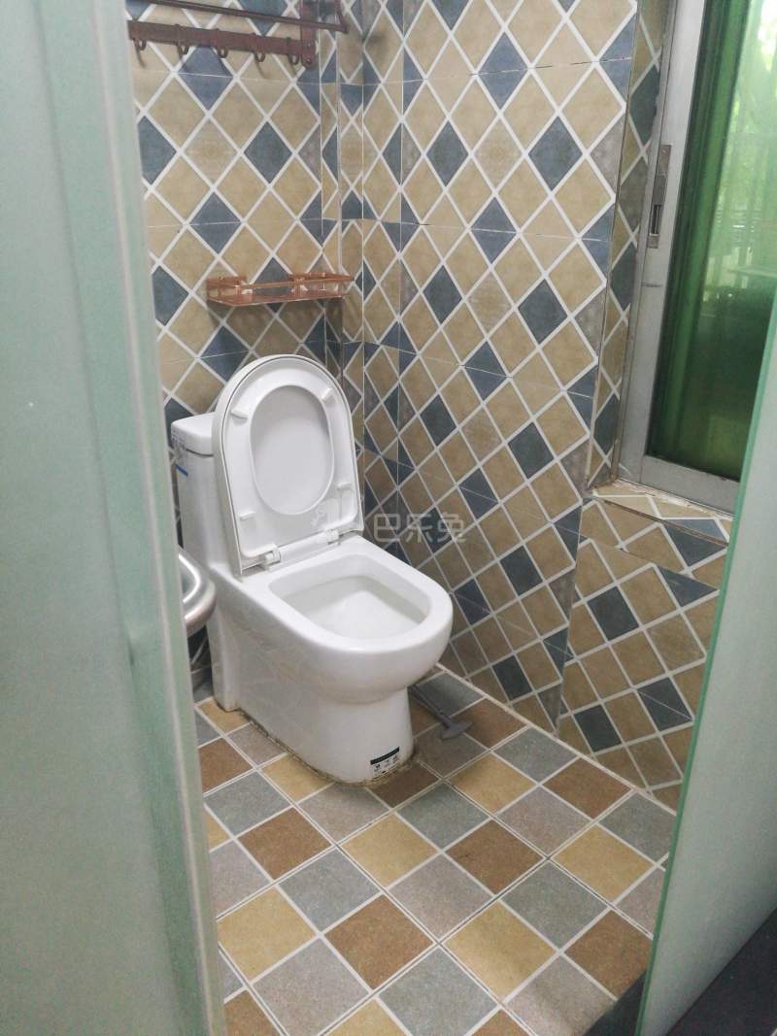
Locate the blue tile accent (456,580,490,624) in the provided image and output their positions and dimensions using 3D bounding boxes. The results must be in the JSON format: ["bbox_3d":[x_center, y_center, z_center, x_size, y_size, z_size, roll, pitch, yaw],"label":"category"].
[{"bbox_3d":[0.218,0.218,2.067,0.012,0.132,0.132,-18,29,-36],"label":"blue tile accent"}]

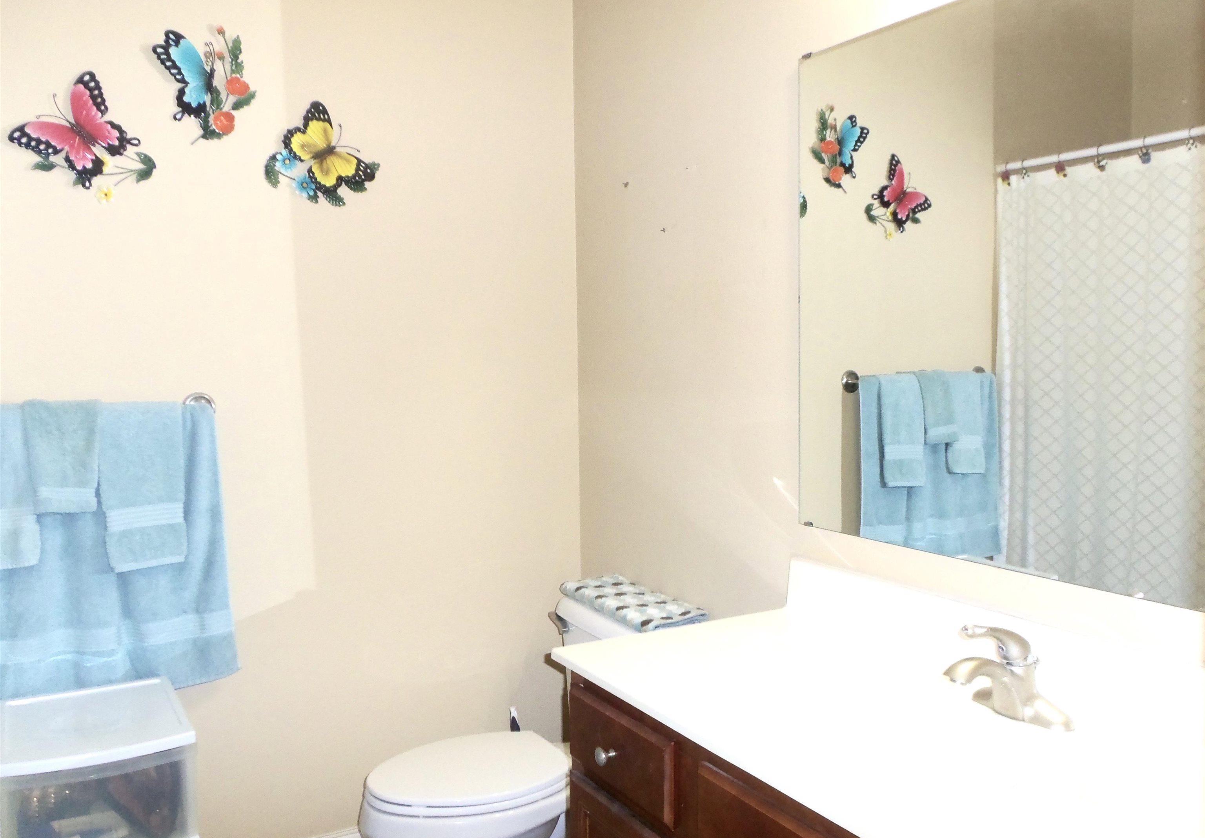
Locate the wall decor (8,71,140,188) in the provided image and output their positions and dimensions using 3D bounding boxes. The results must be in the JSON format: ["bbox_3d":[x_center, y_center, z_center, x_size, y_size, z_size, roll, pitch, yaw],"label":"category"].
[{"bbox_3d":[-1.115,-0.614,2.063,0.248,0.250,0.045,-3,5,-30],"label":"wall decor"}]

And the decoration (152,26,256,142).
[{"bbox_3d":[-0.886,-0.749,2.183,0.218,0.269,0.052,-3,5,-30],"label":"decoration"}]

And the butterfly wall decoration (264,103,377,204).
[{"bbox_3d":[-0.663,-0.631,2.321,0.273,0.244,0.048,-3,5,-30],"label":"butterfly wall decoration"}]

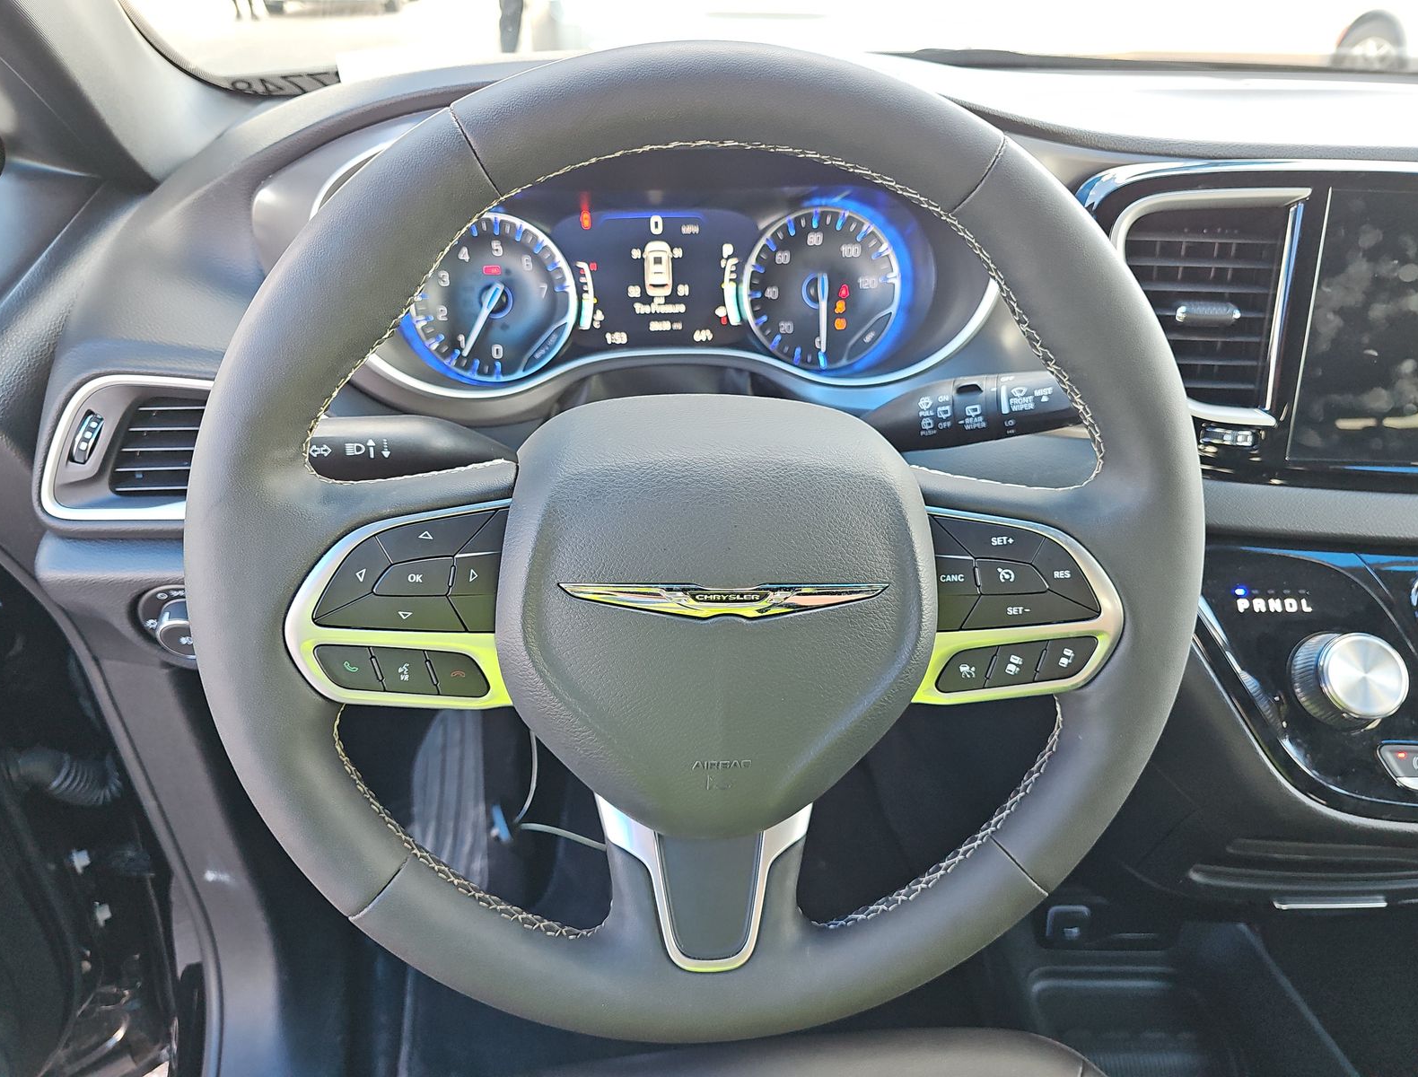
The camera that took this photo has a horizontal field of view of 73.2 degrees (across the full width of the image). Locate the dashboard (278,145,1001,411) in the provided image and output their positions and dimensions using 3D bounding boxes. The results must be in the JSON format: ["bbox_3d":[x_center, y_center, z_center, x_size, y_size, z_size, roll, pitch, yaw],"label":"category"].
[{"bbox_3d":[-0.040,-0.162,0.570,0.435,0.165,0.100,0,12,-7],"label":"dashboard"}]

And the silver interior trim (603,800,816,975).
[{"bbox_3d":[-0.001,0.138,0.389,0.088,0.080,0.022,0,11,-7],"label":"silver interior trim"}]

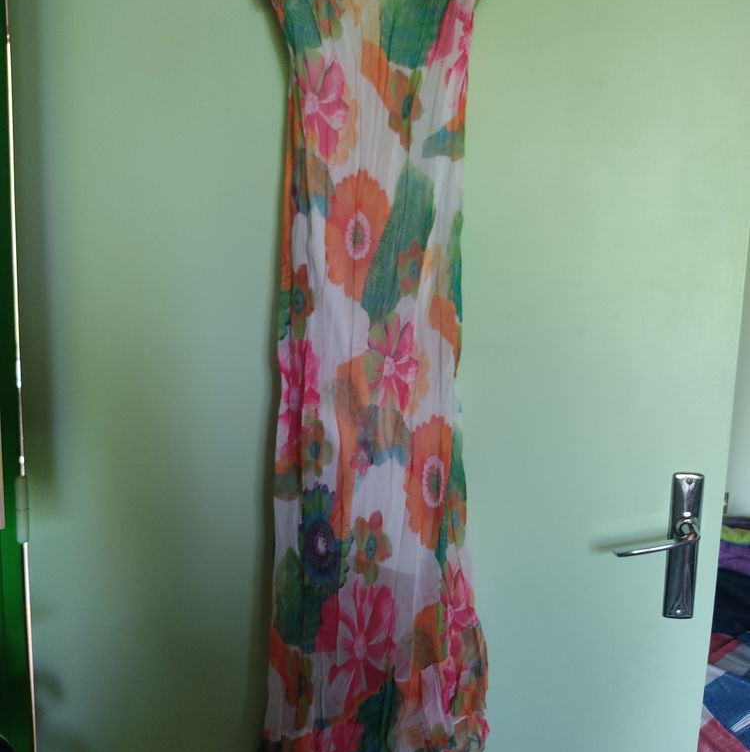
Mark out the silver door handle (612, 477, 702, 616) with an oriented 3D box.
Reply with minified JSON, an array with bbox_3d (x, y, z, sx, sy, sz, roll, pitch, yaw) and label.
[{"bbox_3d":[0.342,0.214,0.913,0.117,0.188,0.054,2,8,1],"label":"silver door handle"}]

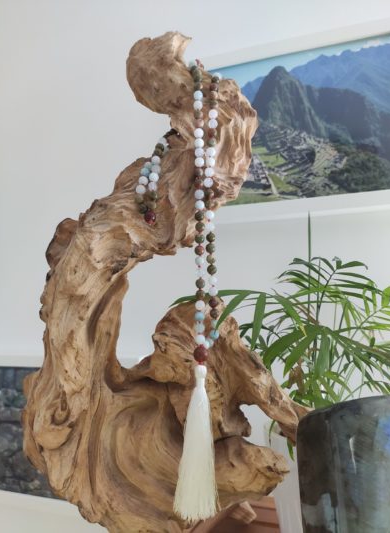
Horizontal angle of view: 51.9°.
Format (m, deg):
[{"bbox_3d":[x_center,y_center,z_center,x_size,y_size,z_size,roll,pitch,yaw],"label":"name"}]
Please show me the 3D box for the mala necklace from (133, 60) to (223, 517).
[{"bbox_3d":[-0.014,-0.002,0.365,0.082,0.410,0.070,0,-11,0],"label":"mala necklace"}]

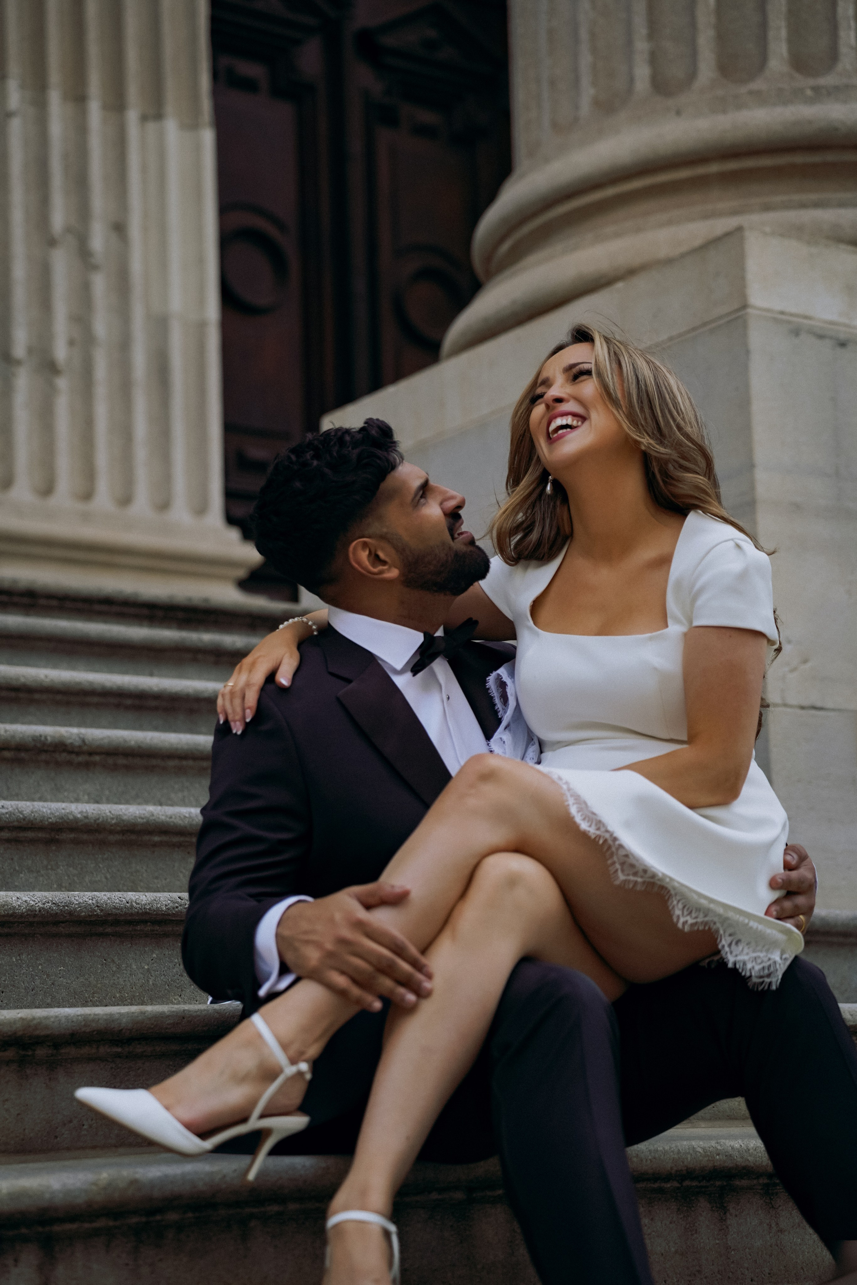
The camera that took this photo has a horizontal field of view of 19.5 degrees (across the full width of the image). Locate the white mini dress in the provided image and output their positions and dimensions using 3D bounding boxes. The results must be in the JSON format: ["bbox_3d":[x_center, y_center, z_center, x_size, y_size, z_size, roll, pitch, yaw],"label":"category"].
[{"bbox_3d":[0.235,0.122,2.920,0.410,0.560,0.340,-8,-11,35],"label":"white mini dress"}]

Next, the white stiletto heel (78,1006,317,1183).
[{"bbox_3d":[-0.223,0.435,2.530,0.230,0.155,0.080,31,-12,-17],"label":"white stiletto heel"}]

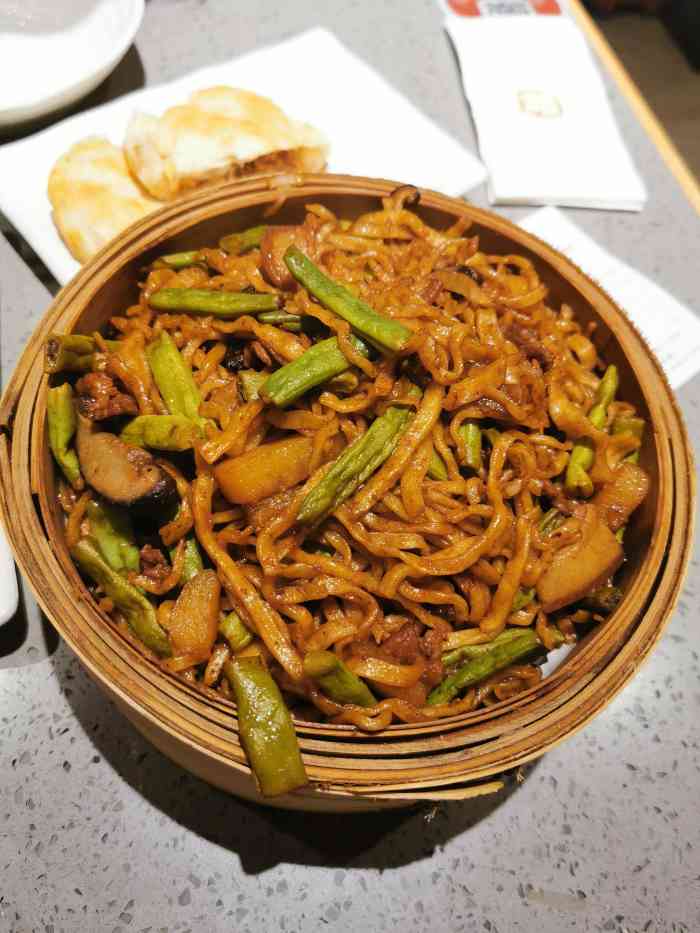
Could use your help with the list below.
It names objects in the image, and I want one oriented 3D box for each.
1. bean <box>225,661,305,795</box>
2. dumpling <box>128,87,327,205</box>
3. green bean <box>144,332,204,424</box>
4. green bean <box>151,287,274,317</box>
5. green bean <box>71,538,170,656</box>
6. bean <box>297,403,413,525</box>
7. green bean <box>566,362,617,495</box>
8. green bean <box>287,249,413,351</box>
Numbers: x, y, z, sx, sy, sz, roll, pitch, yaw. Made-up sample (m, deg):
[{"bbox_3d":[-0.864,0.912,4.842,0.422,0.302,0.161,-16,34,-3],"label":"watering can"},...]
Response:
[{"bbox_3d":[-0.024,0.071,0.202,0.013,0.007,0.037,-14,52,-15],"label":"bean"},{"bbox_3d":[-0.068,-0.178,0.397,0.105,0.028,0.062,-18,66,-16],"label":"dumpling"},{"bbox_3d":[-0.063,-0.032,0.266,0.011,0.007,0.044,-22,62,-18],"label":"green bean"},{"bbox_3d":[-0.053,-0.064,0.282,0.049,0.007,0.009,0,62,-1],"label":"green bean"},{"bbox_3d":[-0.071,0.040,0.227,0.009,0.007,0.045,-37,70,-23],"label":"green bean"},{"bbox_3d":[0.002,-0.002,0.249,0.012,0.008,0.054,38,68,12],"label":"bean"},{"bbox_3d":[0.096,-0.015,0.284,0.009,0.007,0.063,22,63,4],"label":"green bean"},{"bbox_3d":[-0.002,-0.066,0.279,0.010,0.008,0.062,-37,67,-24],"label":"green bean"}]

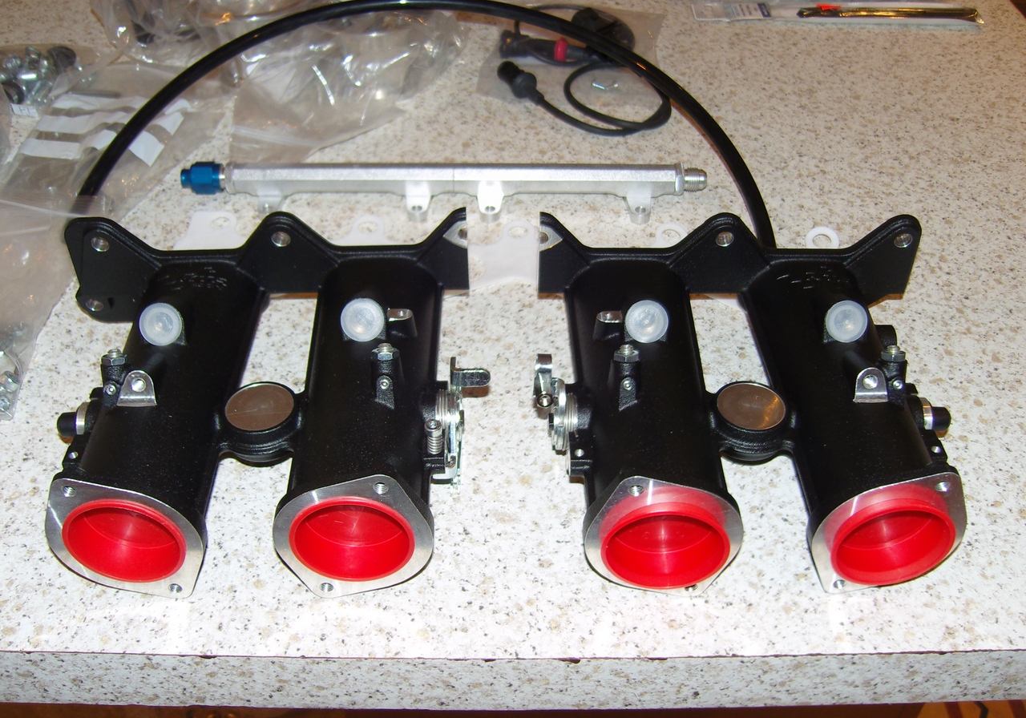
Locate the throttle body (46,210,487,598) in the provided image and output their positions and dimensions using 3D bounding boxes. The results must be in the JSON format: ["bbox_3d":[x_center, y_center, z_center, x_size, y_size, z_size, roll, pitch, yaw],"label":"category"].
[{"bbox_3d":[-0.115,0.007,0.453,0.208,0.069,0.181,-1,42,-1],"label":"throttle body"}]

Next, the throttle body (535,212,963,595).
[{"bbox_3d":[0.106,0.007,0.453,0.194,0.069,0.181,0,42,0],"label":"throttle body"}]

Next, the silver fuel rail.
[{"bbox_3d":[-0.043,-0.105,0.612,0.316,0.022,0.042,1,42,1],"label":"silver fuel rail"}]

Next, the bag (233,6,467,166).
[{"bbox_3d":[-0.108,-0.196,0.694,0.150,0.048,0.160,0,42,0],"label":"bag"}]

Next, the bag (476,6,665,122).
[{"bbox_3d":[0.046,-0.228,0.748,0.140,0.024,0.142,0,42,0],"label":"bag"}]

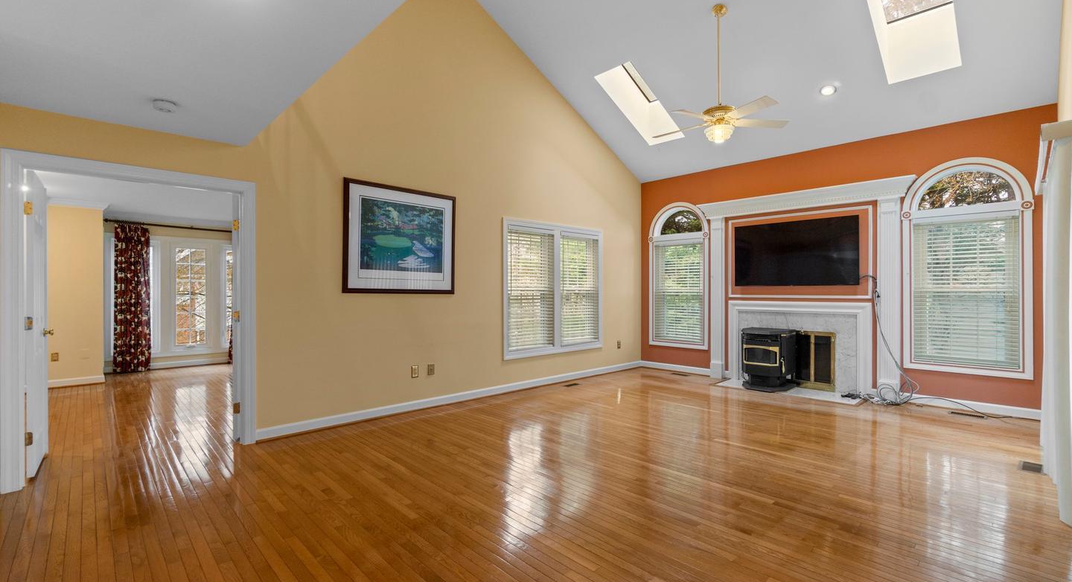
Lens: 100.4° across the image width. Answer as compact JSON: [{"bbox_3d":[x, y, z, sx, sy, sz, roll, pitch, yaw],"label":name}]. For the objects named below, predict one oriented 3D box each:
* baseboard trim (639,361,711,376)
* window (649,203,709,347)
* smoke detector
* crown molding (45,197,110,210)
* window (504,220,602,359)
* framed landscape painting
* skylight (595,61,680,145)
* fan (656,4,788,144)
[{"bbox_3d":[2.161,1.214,6.987,1.150,0.105,0.020,0,0,44],"label":"baseboard trim"},{"bbox_3d":[2.228,-0.249,6.965,0.963,2.235,0.100,0,0,44],"label":"window"},{"bbox_3d":[-2.320,-1.155,2.793,0.140,0.050,0.140,0,0,-42],"label":"smoke detector"},{"bbox_3d":[-6.050,-1.138,5.898,0.595,0.090,0.080,0,0,-42],"label":"crown molding"},{"bbox_3d":[0.270,-0.027,6.156,1.861,1.765,0.100,0,0,-42],"label":"window"},{"bbox_3d":[-1.363,-0.512,4.602,1.215,1.084,0.040,0,0,-42],"label":"framed landscape painting"},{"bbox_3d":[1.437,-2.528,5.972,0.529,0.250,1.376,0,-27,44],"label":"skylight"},{"bbox_3d":[1.816,-2.157,4.430,1.270,1.390,1.270,0,0,44],"label":"fan"}]

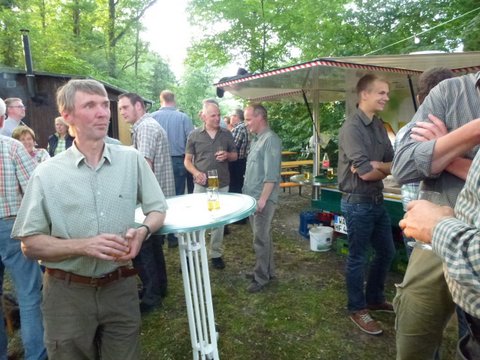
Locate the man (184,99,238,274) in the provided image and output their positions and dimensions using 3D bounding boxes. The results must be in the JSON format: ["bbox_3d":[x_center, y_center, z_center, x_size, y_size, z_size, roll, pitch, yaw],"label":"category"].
[{"bbox_3d":[-0.316,0.077,3.572,0.560,1.780,0.380,-4,8,-13],"label":"man"}]

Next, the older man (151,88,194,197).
[{"bbox_3d":[-0.774,-0.111,3.945,0.520,1.840,0.330,-4,8,-12],"label":"older man"}]

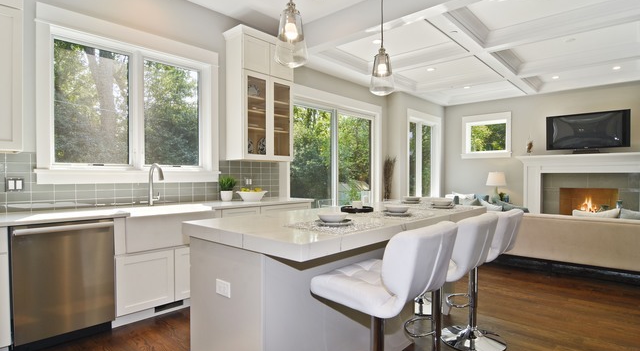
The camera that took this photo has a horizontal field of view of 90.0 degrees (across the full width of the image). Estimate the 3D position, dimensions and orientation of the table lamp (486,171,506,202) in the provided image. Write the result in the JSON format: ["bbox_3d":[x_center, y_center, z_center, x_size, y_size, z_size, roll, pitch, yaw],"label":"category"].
[{"bbox_3d":[3.630,0.230,6.580,0.410,0.660,0.410,0,0,-45],"label":"table lamp"}]

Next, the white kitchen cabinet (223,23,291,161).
[{"bbox_3d":[-0.715,-0.924,3.917,0.750,1.490,0.360,0,0,-45],"label":"white kitchen cabinet"}]

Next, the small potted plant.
[{"bbox_3d":[-1.080,0.152,3.740,0.200,0.285,0.200,0,0,-45],"label":"small potted plant"}]

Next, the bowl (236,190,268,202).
[{"bbox_3d":[-0.799,0.249,3.790,0.370,0.120,0.350,0,0,0],"label":"bowl"}]

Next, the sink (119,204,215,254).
[{"bbox_3d":[-1.411,0.472,2.938,0.750,0.280,0.490,0,0,-45],"label":"sink"}]

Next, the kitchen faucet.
[{"bbox_3d":[-1.557,0.095,3.094,0.250,0.420,0.110,0,0,42],"label":"kitchen faucet"}]

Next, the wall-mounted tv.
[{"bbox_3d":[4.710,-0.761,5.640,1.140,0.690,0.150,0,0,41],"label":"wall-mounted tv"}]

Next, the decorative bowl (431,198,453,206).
[{"bbox_3d":[1.141,0.255,3.000,0.200,0.060,0.200,0,0,0],"label":"decorative bowl"}]

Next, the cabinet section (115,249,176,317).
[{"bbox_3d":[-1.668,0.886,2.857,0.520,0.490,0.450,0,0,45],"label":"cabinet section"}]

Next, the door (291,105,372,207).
[{"bbox_3d":[0.277,0.090,5.269,1.980,2.270,0.120,0,0,-45],"label":"door"}]

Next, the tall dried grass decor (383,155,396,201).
[{"bbox_3d":[1.285,0.420,5.920,0.260,1.600,0.260,0,0,-45],"label":"tall dried grass decor"}]

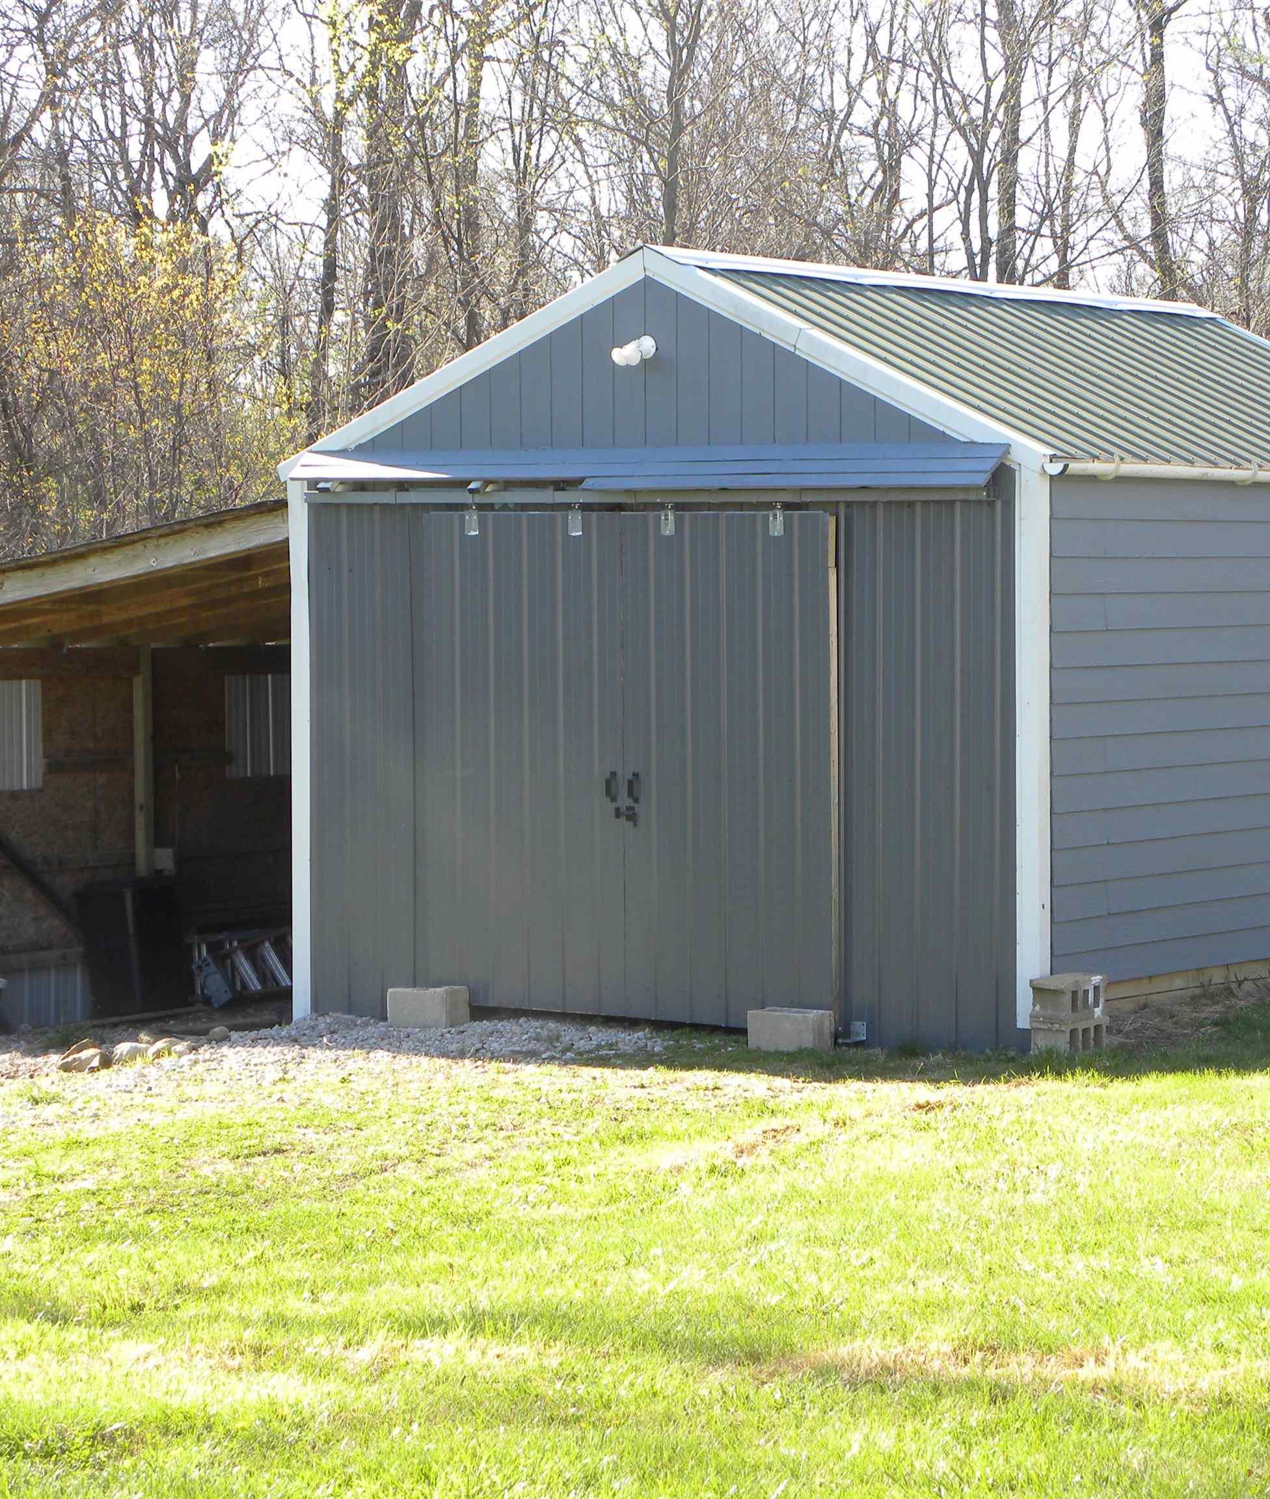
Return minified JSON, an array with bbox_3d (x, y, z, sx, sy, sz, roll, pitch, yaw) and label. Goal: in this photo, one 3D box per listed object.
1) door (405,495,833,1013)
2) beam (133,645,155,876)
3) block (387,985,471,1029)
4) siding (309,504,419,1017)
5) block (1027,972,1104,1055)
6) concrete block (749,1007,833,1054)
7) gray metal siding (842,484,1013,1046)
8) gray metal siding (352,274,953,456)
[{"bbox_3d":[-0.095,0.085,22.216,2.730,2.590,0.080,2,3,38],"label":"door"},{"bbox_3d":[-3.178,0.485,28.083,0.093,2.322,0.094,2,3,38],"label":"beam"},{"bbox_3d":[-1.084,1.362,22.833,0.406,0.198,0.195,2,3,38],"label":"block"},{"bbox_3d":[-1.453,0.072,23.319,0.780,2.810,0.050,2,3,38],"label":"siding"},{"bbox_3d":[2.083,1.295,20.713,0.194,0.390,0.394,2,3,35],"label":"block"},{"bbox_3d":[0.771,1.394,21.390,0.394,0.196,0.194,2,3,34],"label":"concrete block"},{"bbox_3d":[1.426,0.100,21.159,1.030,2.720,0.060,2,3,38],"label":"gray metal siding"},{"bbox_3d":[0.028,-1.966,22.081,3.910,0.880,0.050,2,3,38],"label":"gray metal siding"}]

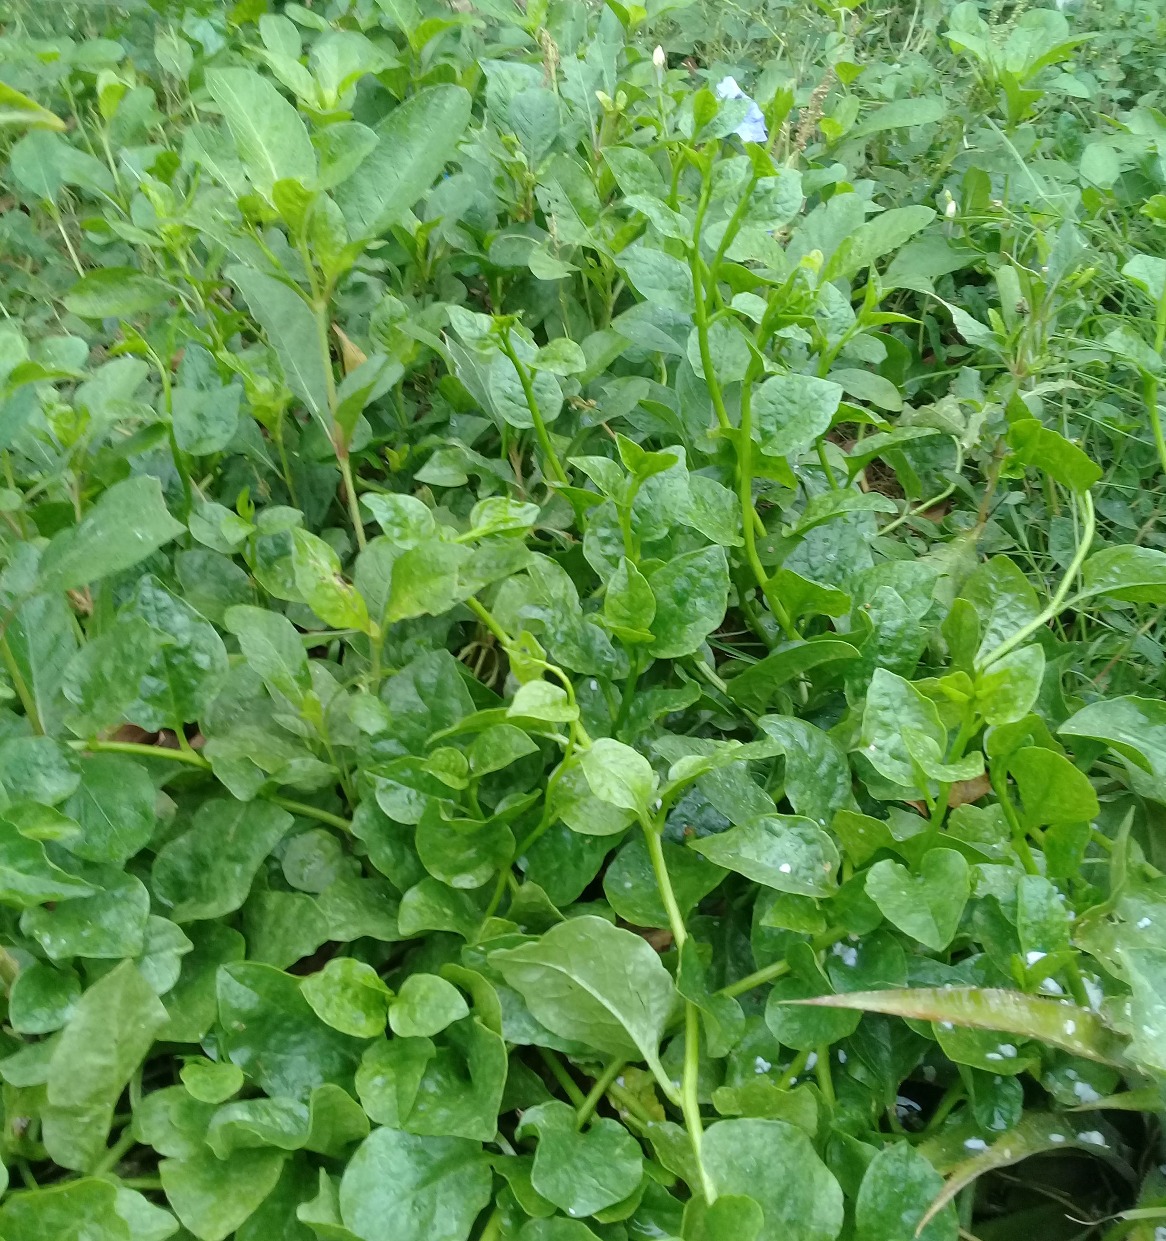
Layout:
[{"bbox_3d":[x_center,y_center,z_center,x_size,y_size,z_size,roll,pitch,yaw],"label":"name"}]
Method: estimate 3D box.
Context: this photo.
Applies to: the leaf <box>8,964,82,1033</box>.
[{"bbox_3d":[-0.310,0.218,0.801,0.042,0.015,0.046,36,58,11],"label":"leaf"}]

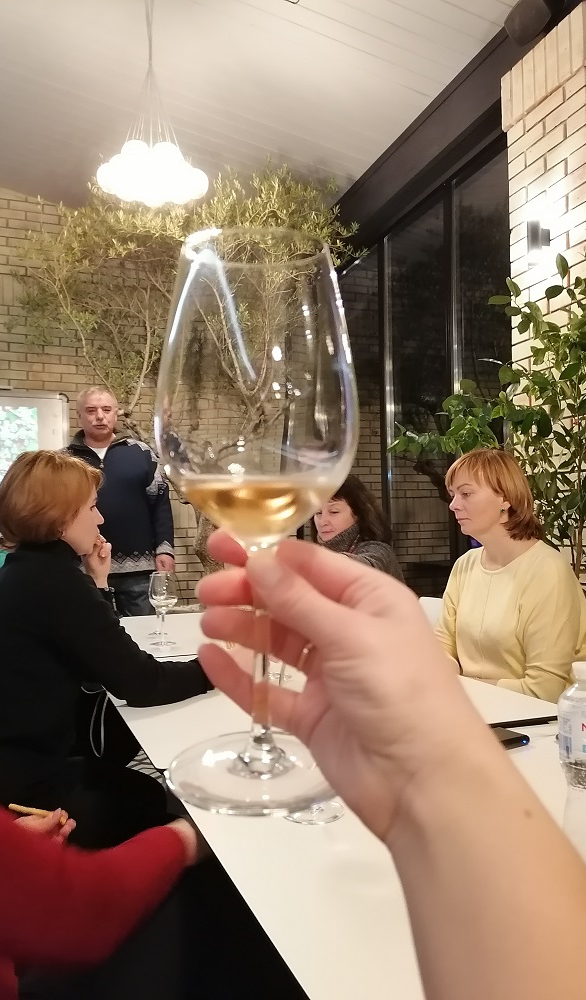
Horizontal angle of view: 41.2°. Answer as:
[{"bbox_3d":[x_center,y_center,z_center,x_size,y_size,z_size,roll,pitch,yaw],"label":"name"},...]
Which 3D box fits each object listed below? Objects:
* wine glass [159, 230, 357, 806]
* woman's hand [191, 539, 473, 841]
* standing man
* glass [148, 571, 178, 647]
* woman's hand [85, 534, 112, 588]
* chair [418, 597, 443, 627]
[{"bbox_3d":[-0.014,0.007,0.319,0.081,0.214,0.081,0,5,0],"label":"wine glass"},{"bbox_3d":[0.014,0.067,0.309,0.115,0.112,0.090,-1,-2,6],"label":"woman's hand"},{"bbox_3d":[-0.875,0.345,3.680,0.580,1.750,0.340,-1,-2,-4],"label":"standing man"},{"bbox_3d":[-0.388,0.322,2.331,0.082,0.215,0.082,-1,-2,0],"label":"glass"},{"bbox_3d":[-0.464,0.142,1.860,0.085,0.130,0.075,1,-3,-45],"label":"woman's hand"},{"bbox_3d":[0.360,0.769,2.740,0.500,0.810,0.460,0,-2,-22],"label":"chair"}]

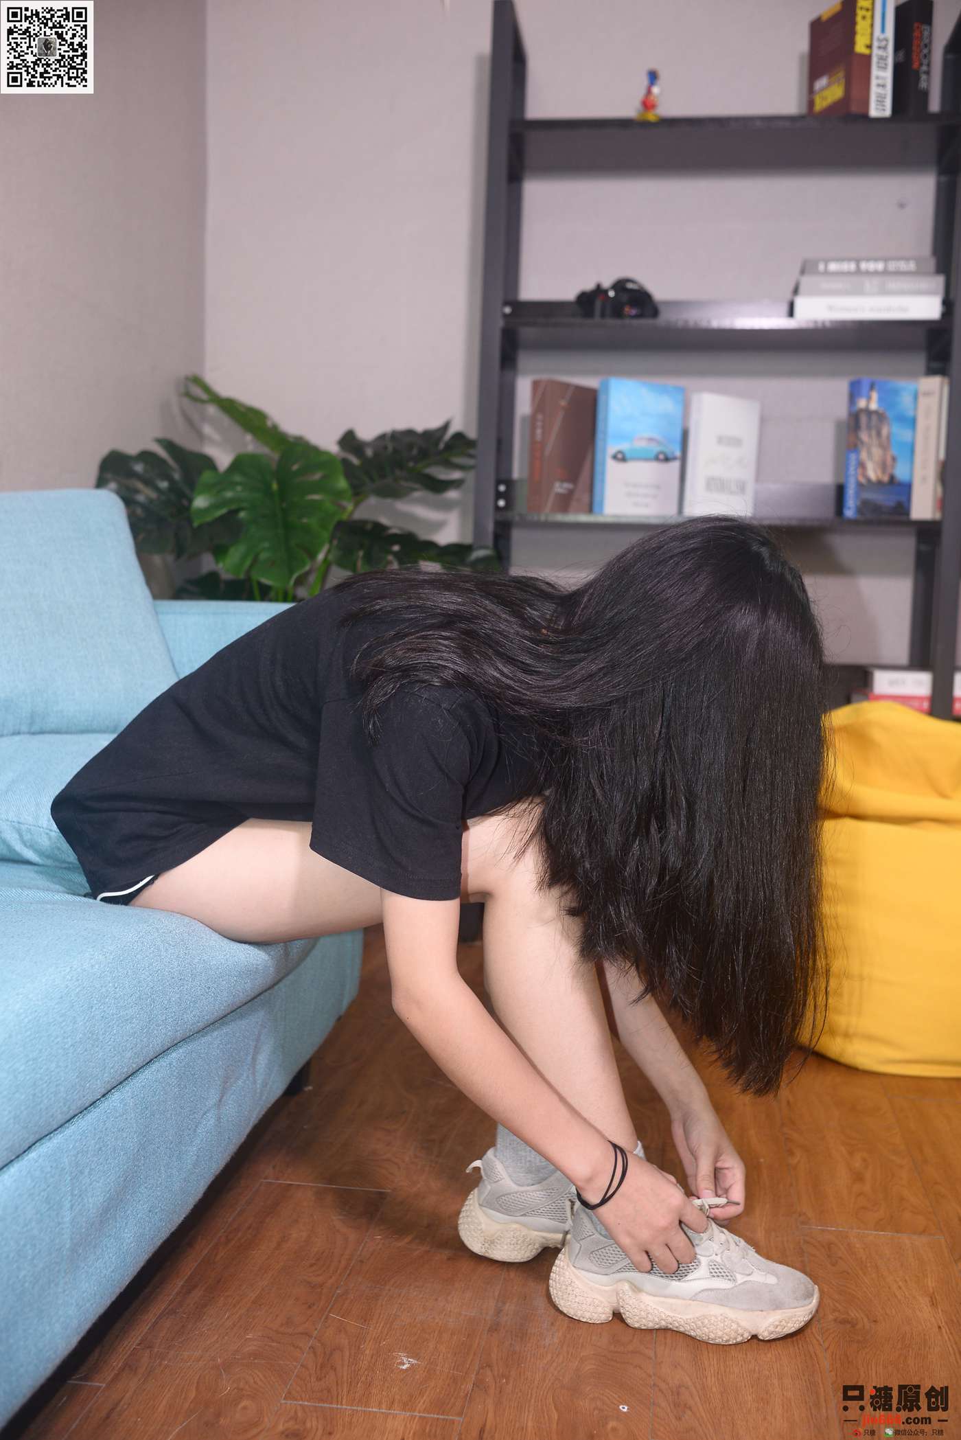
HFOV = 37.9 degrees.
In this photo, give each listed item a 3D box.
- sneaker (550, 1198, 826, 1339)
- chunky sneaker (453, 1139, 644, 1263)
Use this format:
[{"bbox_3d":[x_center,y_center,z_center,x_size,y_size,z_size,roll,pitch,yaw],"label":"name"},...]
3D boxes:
[{"bbox_3d":[0.206,0.547,1.430,0.282,0.127,0.105,2,4,7],"label":"sneaker"},{"bbox_3d":[0.114,0.536,1.564,0.282,0.127,0.105,2,4,7],"label":"chunky sneaker"}]

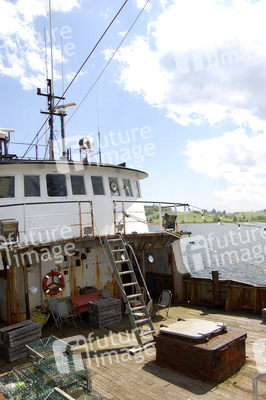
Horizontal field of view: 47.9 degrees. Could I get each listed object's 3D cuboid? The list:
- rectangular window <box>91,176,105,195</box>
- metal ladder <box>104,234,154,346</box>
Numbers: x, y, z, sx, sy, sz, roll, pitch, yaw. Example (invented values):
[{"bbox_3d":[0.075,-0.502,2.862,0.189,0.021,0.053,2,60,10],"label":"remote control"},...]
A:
[{"bbox_3d":[-1.190,-0.475,10.114,0.460,0.660,0.070,0,-11,-43],"label":"rectangular window"},{"bbox_3d":[-0.086,2.148,7.452,0.476,2.718,0.150,1,-35,-38],"label":"metal ladder"}]

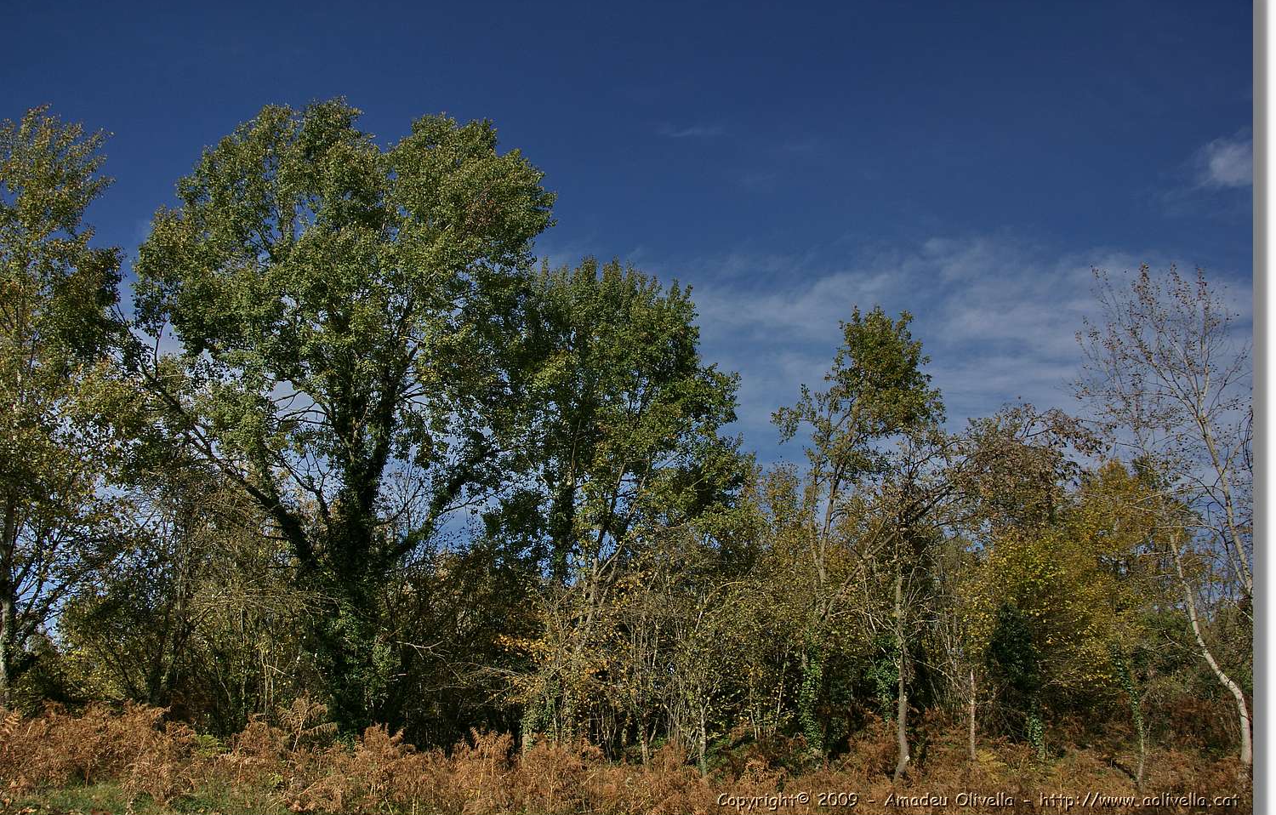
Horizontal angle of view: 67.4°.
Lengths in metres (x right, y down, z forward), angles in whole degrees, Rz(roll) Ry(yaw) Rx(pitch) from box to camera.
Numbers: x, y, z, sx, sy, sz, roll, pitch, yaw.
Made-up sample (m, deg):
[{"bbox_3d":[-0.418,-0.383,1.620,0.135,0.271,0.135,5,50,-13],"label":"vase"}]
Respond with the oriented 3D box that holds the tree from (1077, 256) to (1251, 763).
[{"bbox_3d":[9.519,1.614,16.603,3.640,8.790,3.450,0,-14,0],"label":"tree"}]

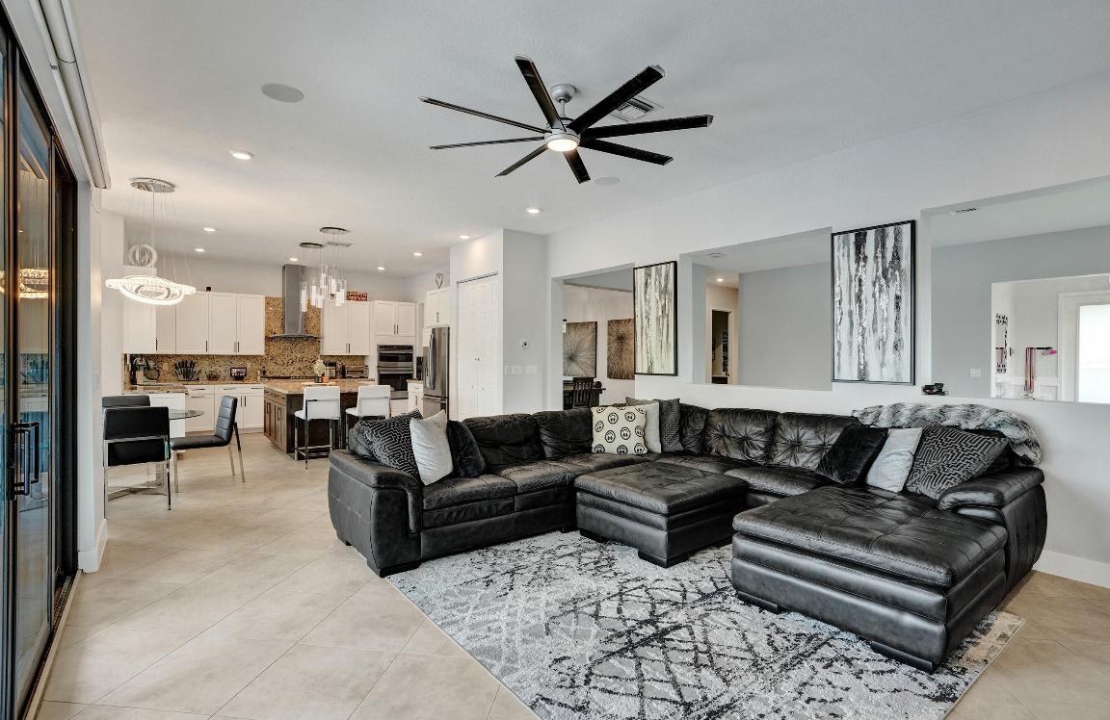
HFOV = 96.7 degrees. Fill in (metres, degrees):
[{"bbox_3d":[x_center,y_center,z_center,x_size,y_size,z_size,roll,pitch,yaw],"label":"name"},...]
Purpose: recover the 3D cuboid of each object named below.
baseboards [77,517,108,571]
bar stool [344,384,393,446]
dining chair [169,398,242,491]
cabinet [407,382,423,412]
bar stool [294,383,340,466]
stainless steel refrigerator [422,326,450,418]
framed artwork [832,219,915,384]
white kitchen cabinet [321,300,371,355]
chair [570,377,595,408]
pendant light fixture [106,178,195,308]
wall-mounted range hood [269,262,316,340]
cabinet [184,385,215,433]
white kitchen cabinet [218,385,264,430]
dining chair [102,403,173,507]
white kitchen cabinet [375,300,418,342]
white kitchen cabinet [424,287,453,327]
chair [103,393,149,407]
[{"bbox_3d":[-3.112,1.247,3.331,0.110,0.135,0.760,0,0,-39],"label":"baseboards"},{"bbox_3d":[-2.495,0.818,6.628,0.440,0.970,0.550,0,0,-39],"label":"bar stool"},{"bbox_3d":[-3.681,0.851,5.214,0.460,0.910,0.630,0,0,43],"label":"dining chair"},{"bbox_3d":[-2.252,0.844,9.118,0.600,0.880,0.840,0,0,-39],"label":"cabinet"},{"bbox_3d":[-3.000,0.807,6.214,0.420,0.980,0.570,0,0,-39],"label":"bar stool"},{"bbox_3d":[-1.641,0.397,8.121,0.840,1.790,0.900,0,0,-39],"label":"stainless steel refrigerator"},{"bbox_3d":[2.469,-0.421,3.851,0.045,1.210,0.565,0,0,-39],"label":"framed artwork"},{"bbox_3d":[-4.202,-0.630,9.887,0.870,1.080,0.340,0,0,-39],"label":"white kitchen cabinet"},{"bbox_3d":[0.342,0.813,8.640,0.470,0.980,0.540,0,0,-39],"label":"chair"},{"bbox_3d":[-3.992,-1.142,4.902,0.700,1.215,0.700,0,0,-39],"label":"pendant light fixture"},{"bbox_3d":[-4.869,-1.079,9.218,0.880,1.370,0.490,0,0,-39],"label":"wall-mounted range hood"},{"bbox_3d":[-5.975,0.842,8.241,0.430,0.880,0.630,0,0,-39],"label":"cabinet"},{"bbox_3d":[-5.492,0.842,8.638,0.830,0.880,0.630,0,0,-39],"label":"white kitchen cabinet"},{"bbox_3d":[-3.715,0.855,4.398,0.430,0.900,0.620,0,0,-39],"label":"dining chair"},{"bbox_3d":[-3.442,-0.814,10.299,0.865,0.730,0.600,0,0,-39],"label":"white kitchen cabinet"},{"bbox_3d":[-1.710,-0.843,8.334,0.620,0.600,0.930,0,0,-39],"label":"white kitchen cabinet"},{"bbox_3d":[-4.560,0.846,5.231,0.430,0.900,0.620,0,0,-39],"label":"chair"}]

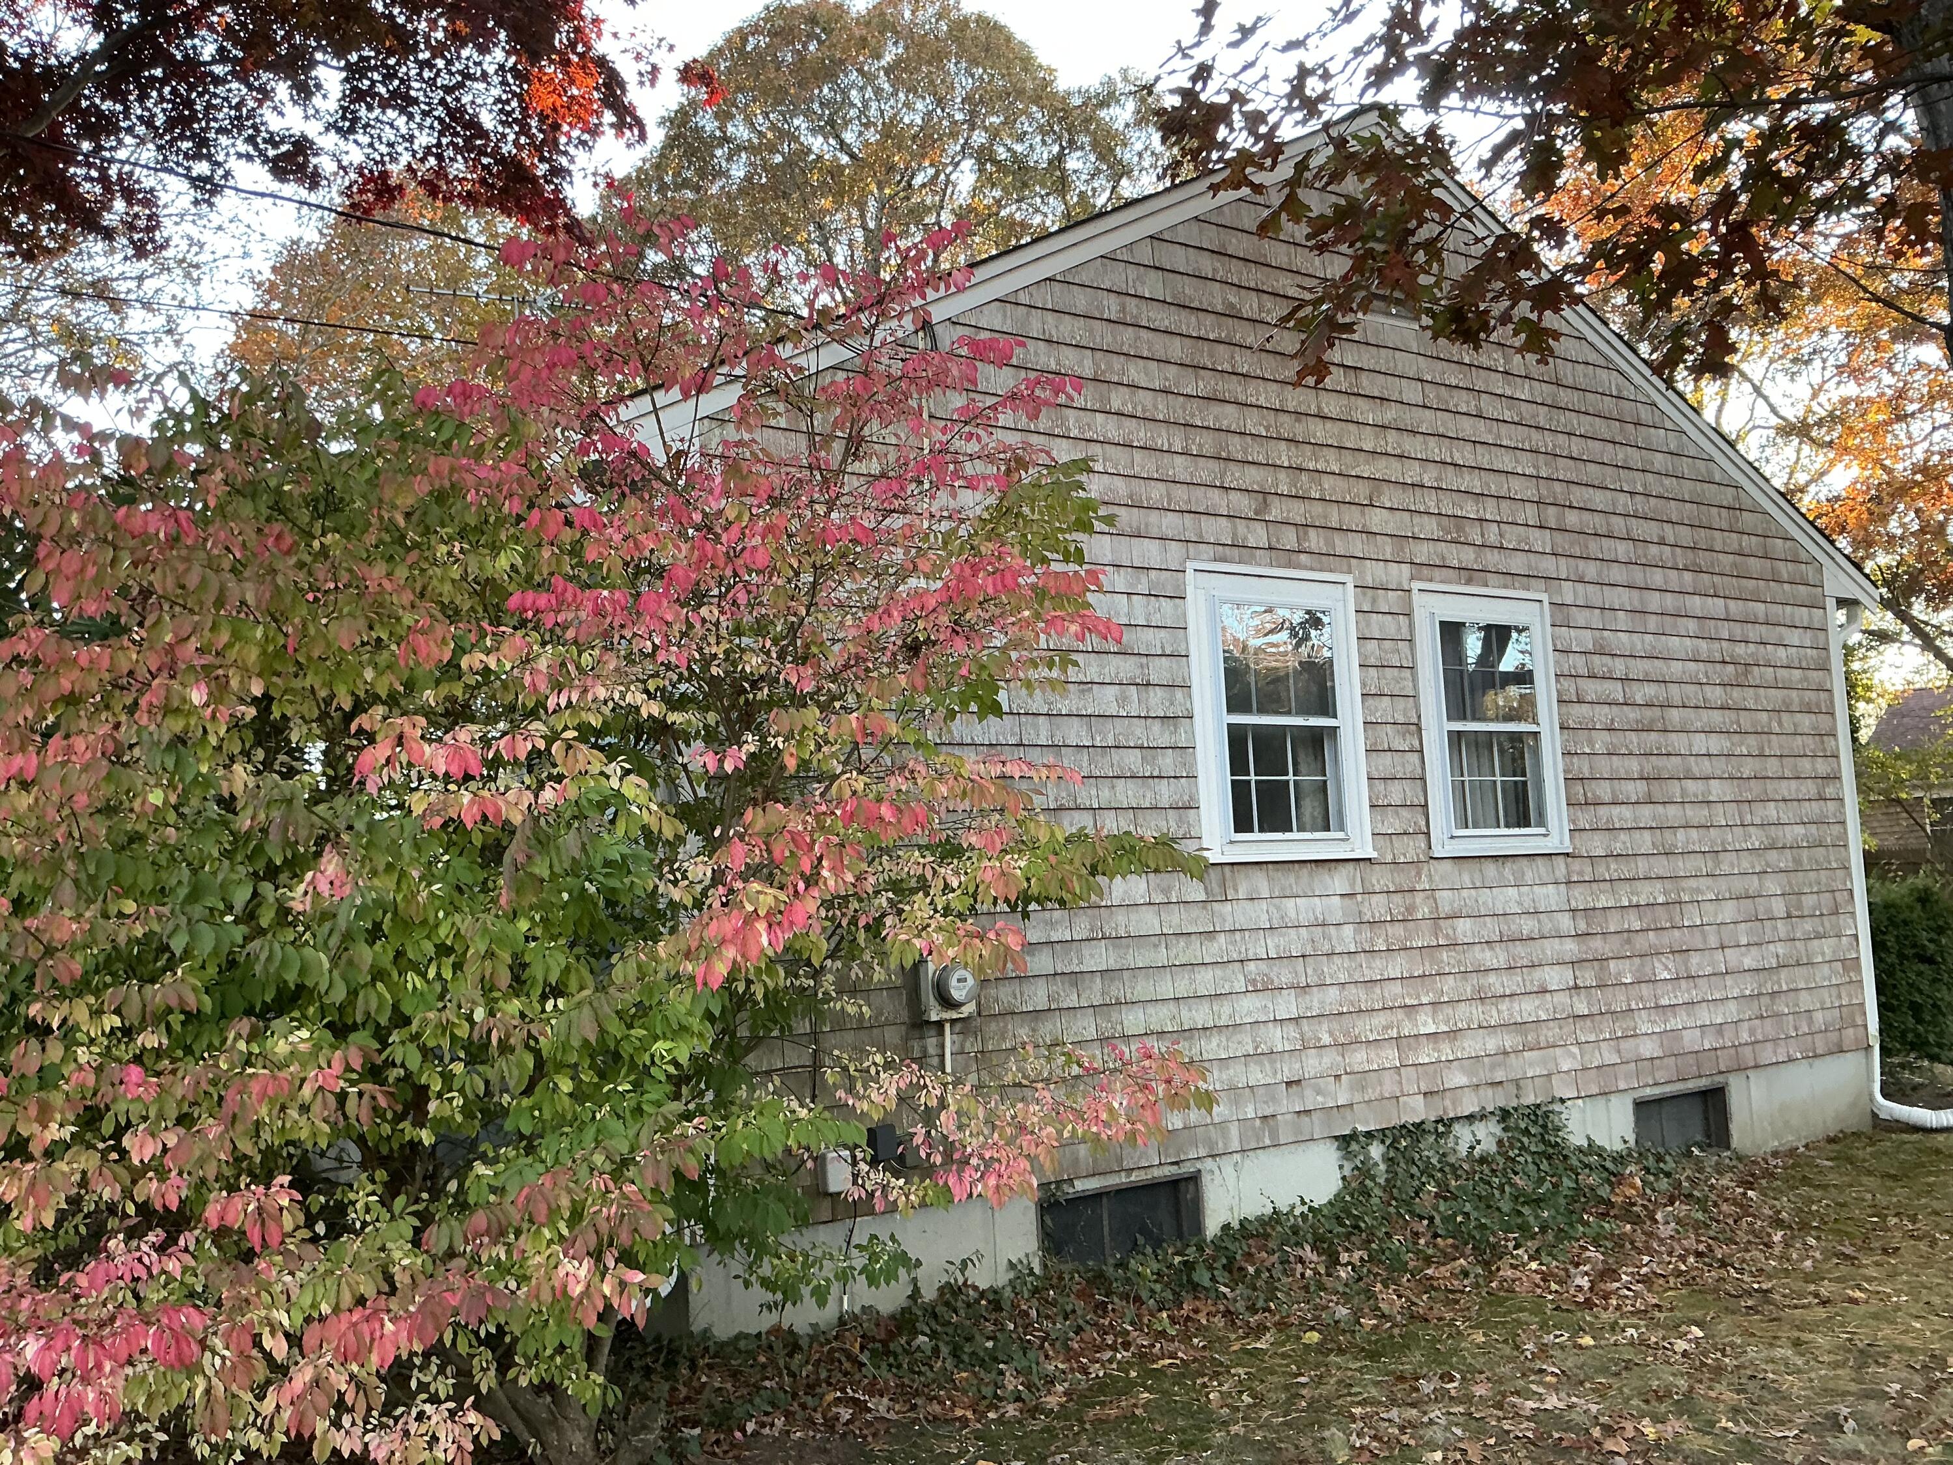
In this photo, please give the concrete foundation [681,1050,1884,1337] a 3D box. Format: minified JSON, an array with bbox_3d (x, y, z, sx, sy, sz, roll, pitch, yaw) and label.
[{"bbox_3d":[2.070,2.068,7.535,7.401,0.462,0.300,1,-7,-32],"label":"concrete foundation"}]

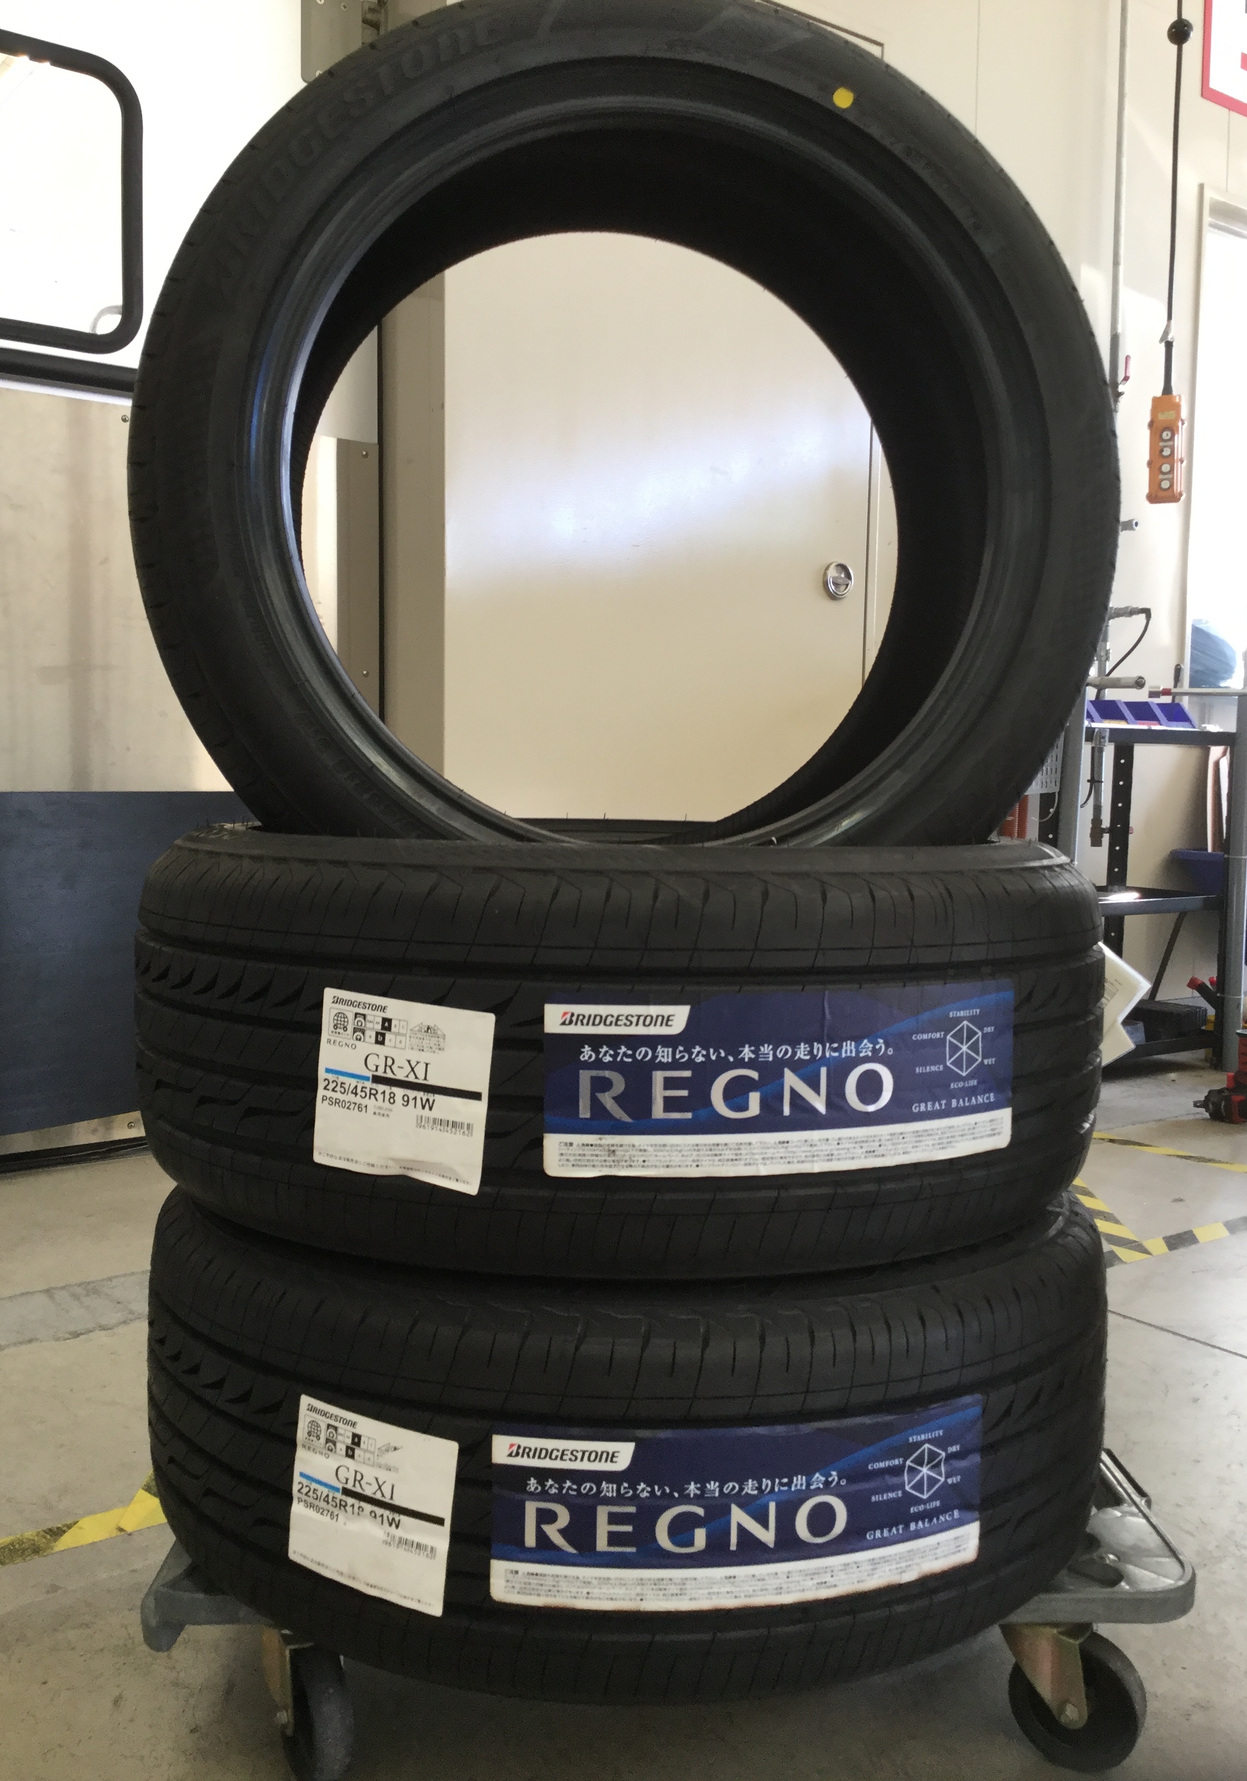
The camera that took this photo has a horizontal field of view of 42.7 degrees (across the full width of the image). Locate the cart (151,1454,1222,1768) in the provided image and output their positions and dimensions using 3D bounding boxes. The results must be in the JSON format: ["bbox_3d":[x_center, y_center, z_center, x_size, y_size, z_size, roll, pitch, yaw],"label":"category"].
[{"bbox_3d":[0.039,0.490,1.214,0.670,0.155,0.460,1,4,-1],"label":"cart"}]

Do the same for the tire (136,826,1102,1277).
[{"bbox_3d":[-0.003,0.075,1.133,0.660,0.228,0.660,1,4,0],"label":"tire"}]

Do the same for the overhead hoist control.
[{"bbox_3d":[1.028,-0.835,3.020,0.066,0.198,0.052,3,5,27],"label":"overhead hoist control"}]

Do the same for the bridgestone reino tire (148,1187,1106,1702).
[{"bbox_3d":[0.003,0.307,1.143,0.660,0.228,0.660,1,4,0],"label":"bridgestone reino tire"}]

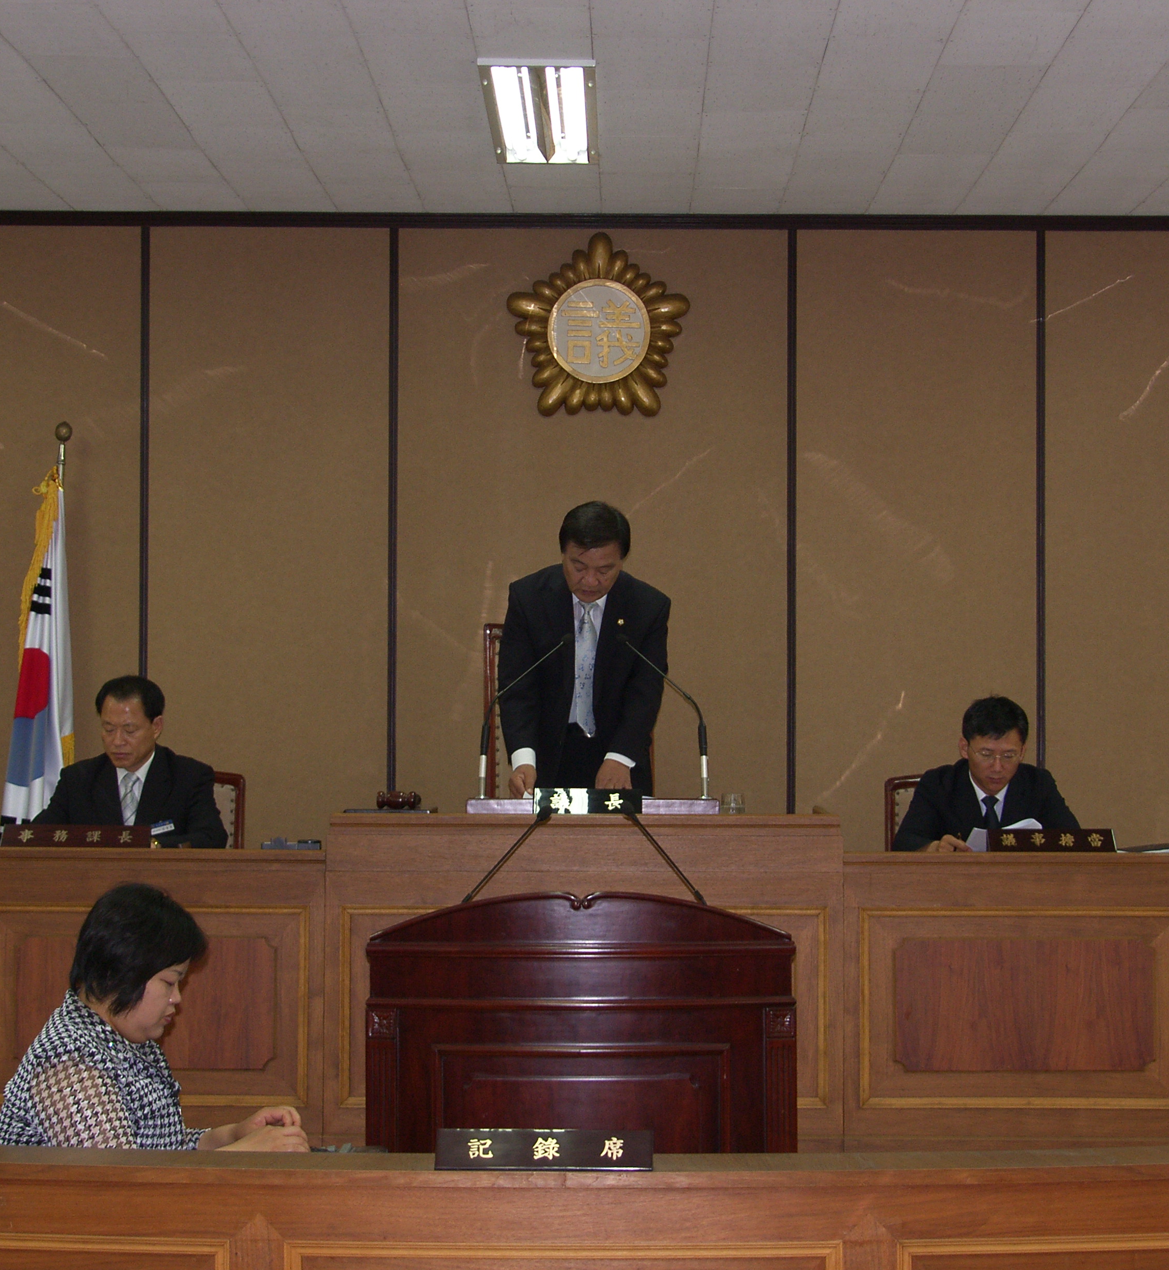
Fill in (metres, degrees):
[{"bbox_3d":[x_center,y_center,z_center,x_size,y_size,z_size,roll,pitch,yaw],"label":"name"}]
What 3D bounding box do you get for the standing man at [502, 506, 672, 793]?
[{"bbox_3d":[-0.003,0.422,8.022,0.482,1.561,0.520,0,-2,1],"label":"standing man"}]

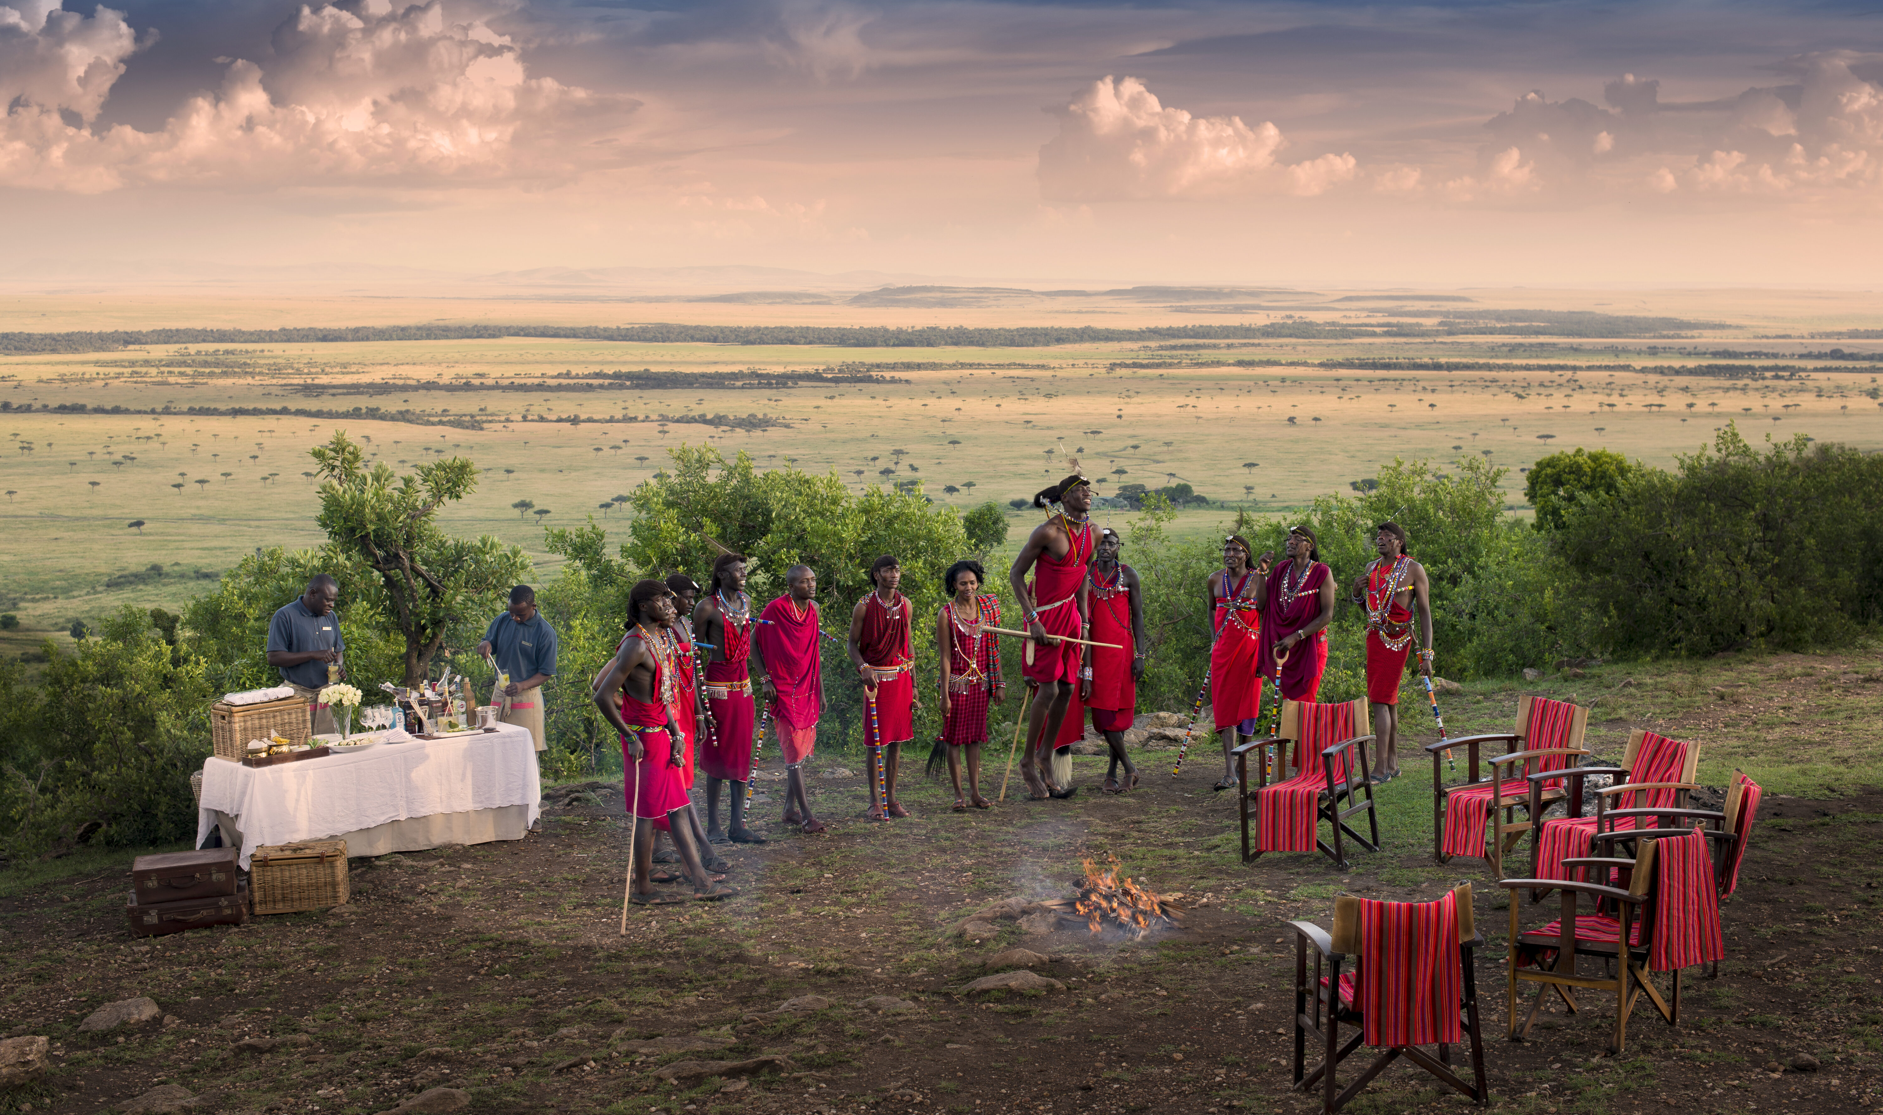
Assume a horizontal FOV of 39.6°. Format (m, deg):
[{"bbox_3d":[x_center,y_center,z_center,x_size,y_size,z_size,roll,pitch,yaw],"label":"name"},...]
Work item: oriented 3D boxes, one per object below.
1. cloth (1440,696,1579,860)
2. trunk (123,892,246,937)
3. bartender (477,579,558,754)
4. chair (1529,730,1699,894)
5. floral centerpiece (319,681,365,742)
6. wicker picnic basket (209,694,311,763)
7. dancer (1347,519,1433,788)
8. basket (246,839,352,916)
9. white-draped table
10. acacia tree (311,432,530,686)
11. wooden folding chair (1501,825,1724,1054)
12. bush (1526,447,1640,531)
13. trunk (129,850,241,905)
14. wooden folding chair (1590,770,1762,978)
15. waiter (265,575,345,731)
[{"bbox_3d":[3.358,1.290,15.400,0.640,0.840,0.420,-3,6,-23],"label":"cloth"},{"bbox_3d":[-4.089,1.921,14.200,0.600,0.165,0.370,-5,7,-17],"label":"trunk"},{"bbox_3d":[-2.808,1.014,17.401,0.520,1.630,0.470,3,7,28],"label":"bartender"},{"bbox_3d":[3.515,1.391,13.714,0.650,0.890,0.630,-2,4,-23],"label":"chair"},{"bbox_3d":[-3.858,0.975,16.793,0.270,0.370,0.270,0,6,0],"label":"floral centerpiece"},{"bbox_3d":[-4.444,1.121,17.109,0.530,0.350,0.340,-6,6,-36],"label":"wicker picnic basket"},{"bbox_3d":[2.998,0.628,17.530,0.540,1.738,0.360,4,8,34],"label":"dancer"},{"bbox_3d":[-3.727,1.865,15.286,0.550,0.340,0.360,-2,6,-18],"label":"basket"},{"bbox_3d":[-3.826,1.620,17.572,2.030,0.730,0.800,-6,6,-34],"label":"white-draped table"},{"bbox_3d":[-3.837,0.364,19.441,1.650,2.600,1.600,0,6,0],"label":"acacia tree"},{"bbox_3d":[3.017,1.693,11.804,0.760,0.930,0.630,5,8,38],"label":"wooden folding chair"},{"bbox_3d":[8.146,-0.557,33.123,1.550,1.700,1.500,0,6,0],"label":"bush"},{"bbox_3d":[-4.439,1.875,15.342,0.590,0.200,0.410,-4,5,-20],"label":"trunk"},{"bbox_3d":[3.699,1.569,13.124,0.750,0.940,0.630,2,6,16],"label":"wooden folding chair"},{"bbox_3d":[-4.198,0.957,17.392,0.520,1.700,0.400,-5,8,-37],"label":"waiter"}]

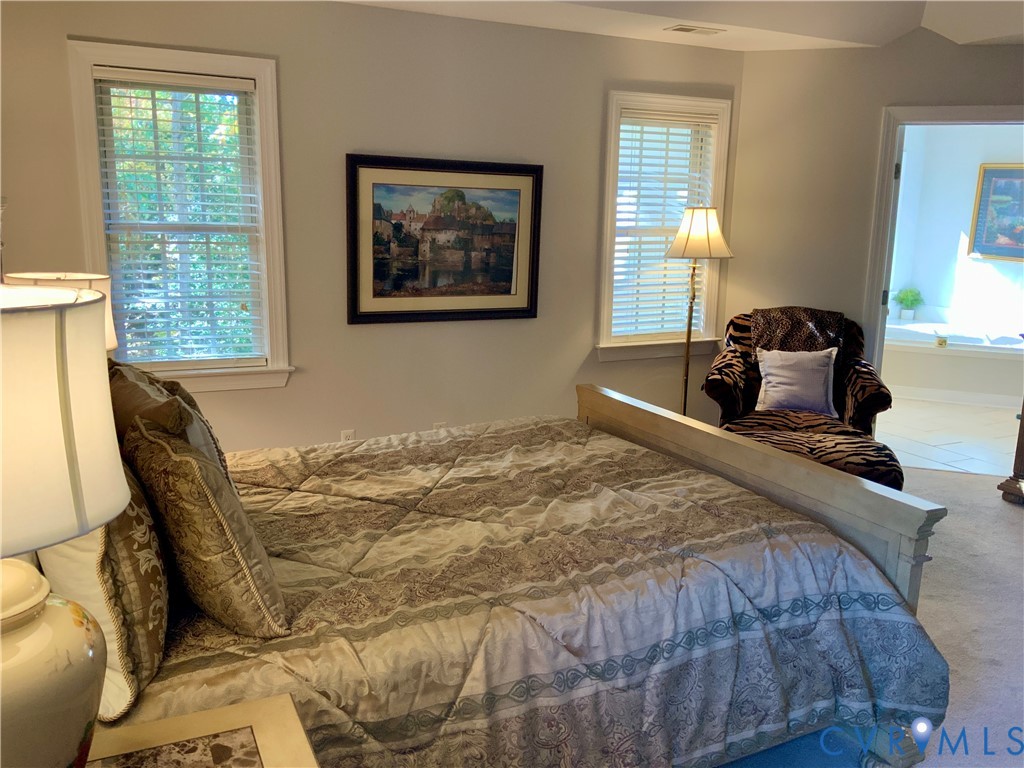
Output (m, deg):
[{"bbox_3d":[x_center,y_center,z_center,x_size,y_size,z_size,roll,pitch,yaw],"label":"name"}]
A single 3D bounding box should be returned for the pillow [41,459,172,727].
[{"bbox_3d":[-0.813,0.292,1.699,0.200,0.470,0.620,-16,17,-25],"label":"pillow"}]

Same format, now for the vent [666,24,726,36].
[{"bbox_3d":[0.973,-1.871,4.552,0.310,0.020,0.165,-4,12,-24],"label":"vent"}]

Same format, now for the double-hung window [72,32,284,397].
[{"bbox_3d":[-1.523,-0.732,4.032,0.900,1.570,0.100,-4,12,-24],"label":"double-hung window"}]

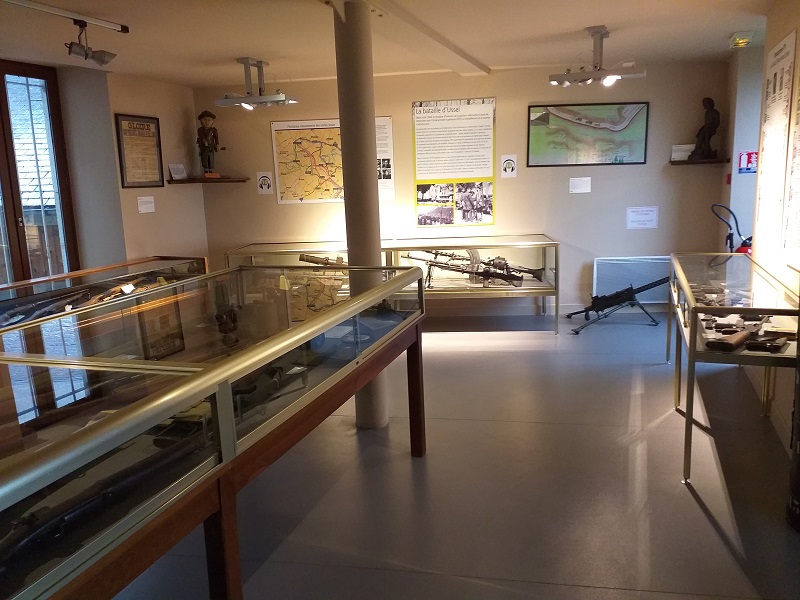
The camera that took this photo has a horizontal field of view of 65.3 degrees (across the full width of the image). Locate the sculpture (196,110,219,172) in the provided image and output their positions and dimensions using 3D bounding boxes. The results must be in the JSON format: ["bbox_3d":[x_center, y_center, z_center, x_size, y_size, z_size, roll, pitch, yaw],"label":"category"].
[{"bbox_3d":[-1.860,-1.519,6.039,0.215,0.595,0.160,-6,10,-20],"label":"sculpture"}]

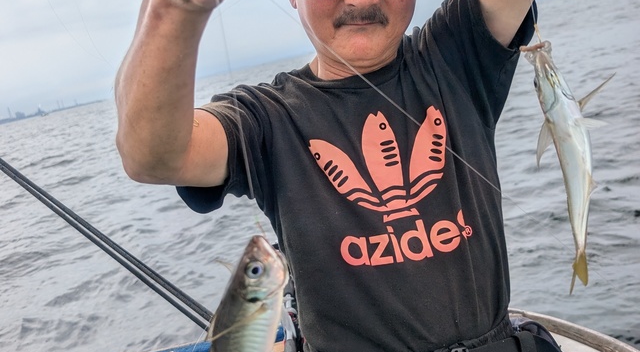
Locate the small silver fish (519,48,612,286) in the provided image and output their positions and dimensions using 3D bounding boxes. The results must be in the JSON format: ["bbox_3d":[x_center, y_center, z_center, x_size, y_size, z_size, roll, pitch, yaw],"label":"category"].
[{"bbox_3d":[0.213,-0.006,0.505,0.064,0.217,0.053,-13,10,0],"label":"small silver fish"}]

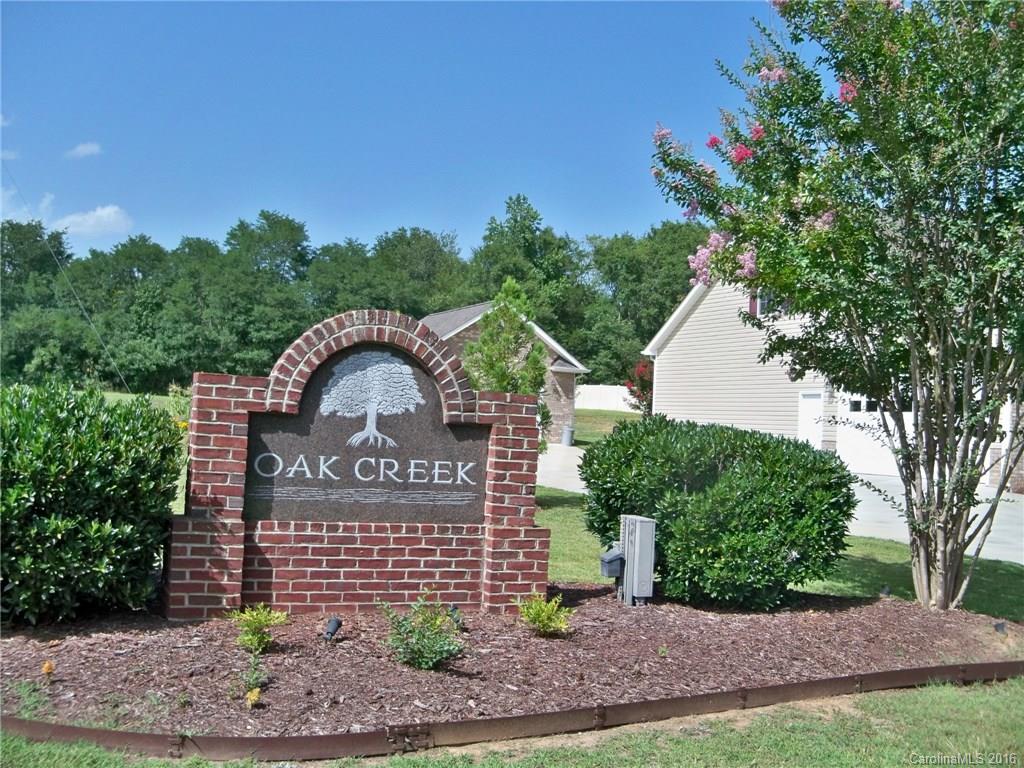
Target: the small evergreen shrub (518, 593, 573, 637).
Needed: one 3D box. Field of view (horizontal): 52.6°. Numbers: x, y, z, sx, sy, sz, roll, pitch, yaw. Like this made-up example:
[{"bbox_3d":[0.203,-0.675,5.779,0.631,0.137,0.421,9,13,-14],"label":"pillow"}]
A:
[{"bbox_3d":[0.201,1.379,6.220,0.340,0.250,0.320,2,-6,0],"label":"small evergreen shrub"}]

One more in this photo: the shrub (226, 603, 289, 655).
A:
[{"bbox_3d":[-1.340,1.287,5.450,0.330,0.265,0.300,2,-6,0],"label":"shrub"}]

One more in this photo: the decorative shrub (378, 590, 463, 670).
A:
[{"bbox_3d":[-0.483,1.297,5.470,0.430,0.390,0.400,2,-6,0],"label":"decorative shrub"}]

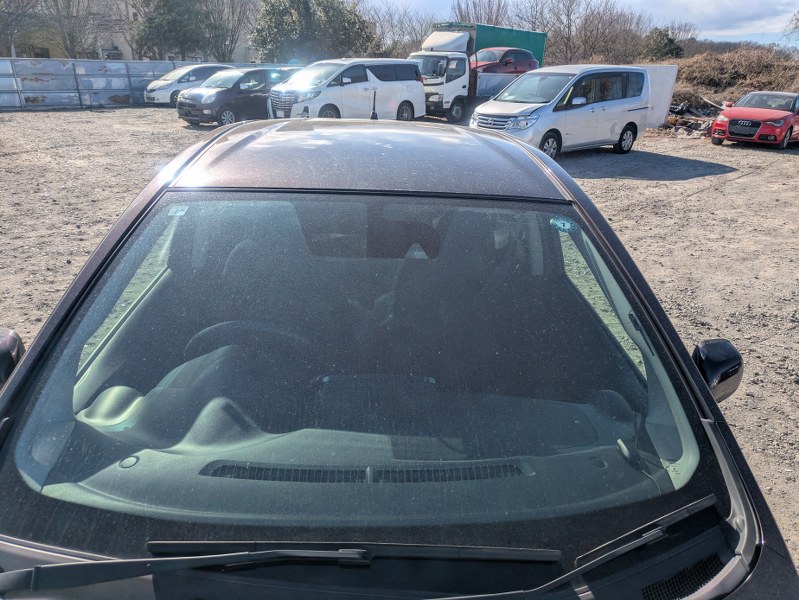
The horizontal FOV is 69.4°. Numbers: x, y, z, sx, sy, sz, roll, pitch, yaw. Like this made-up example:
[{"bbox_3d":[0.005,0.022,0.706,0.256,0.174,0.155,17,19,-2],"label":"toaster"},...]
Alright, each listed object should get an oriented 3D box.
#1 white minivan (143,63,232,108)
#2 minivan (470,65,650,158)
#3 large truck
[{"bbox_3d":[-8.366,-8.829,23.693,3.900,1.520,1.700,-18,30,-40],"label":"white minivan"},{"bbox_3d":[3.628,-4.181,12.726,4.700,1.870,1.710,-16,28,-36],"label":"minivan"},{"bbox_3d":[2.753,-8.129,20.778,1.880,3.000,6.500,19,28,36],"label":"large truck"}]

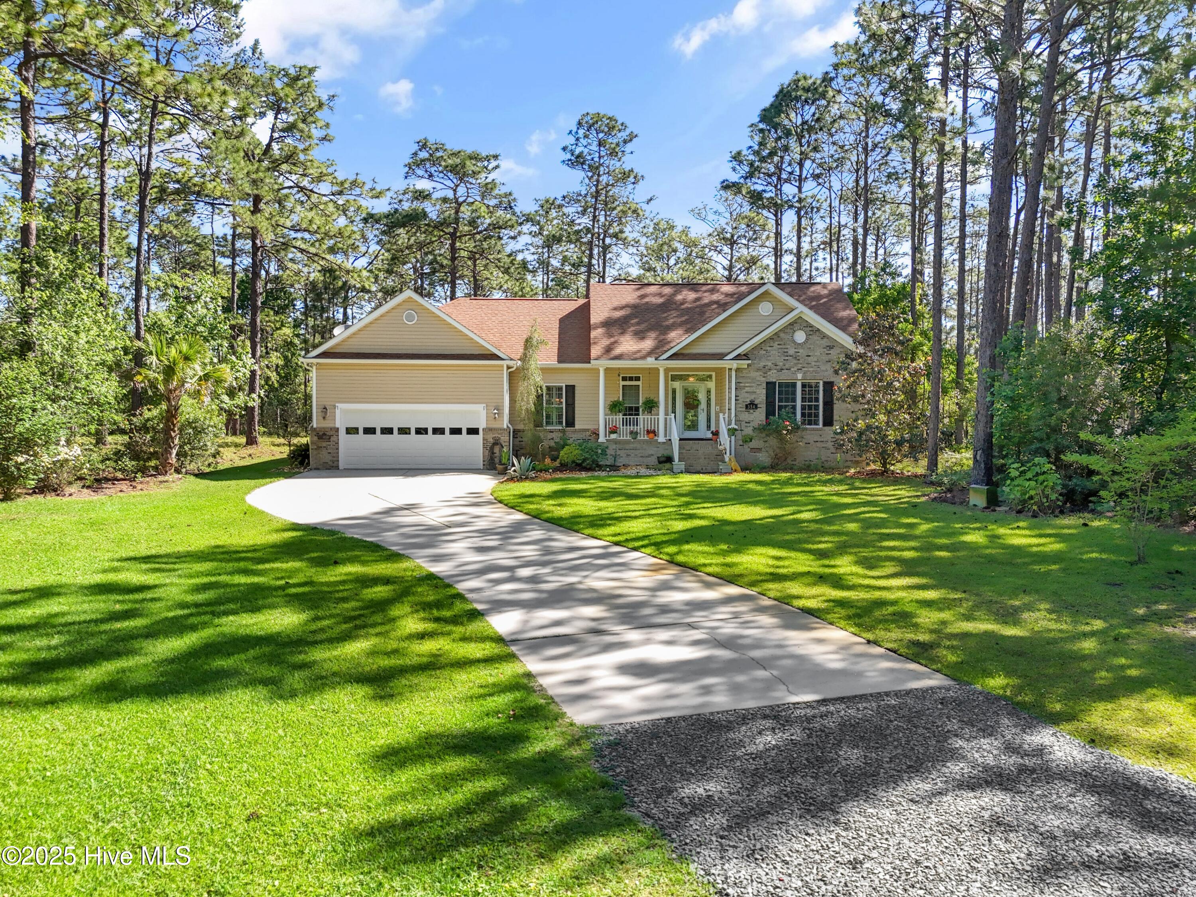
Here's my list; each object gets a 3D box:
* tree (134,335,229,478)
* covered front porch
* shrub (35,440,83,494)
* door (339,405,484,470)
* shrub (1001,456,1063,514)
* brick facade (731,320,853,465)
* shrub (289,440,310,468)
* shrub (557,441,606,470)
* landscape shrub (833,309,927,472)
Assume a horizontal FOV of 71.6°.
[{"bbox_3d":[-13.352,-1.388,26.666,3.057,4.554,2.900,0,4,0],"label":"tree"},{"bbox_3d":[2.476,-1.191,30.085,5.115,3.726,2.200,0,4,0],"label":"covered front porch"},{"bbox_3d":[-14.408,0.478,22.275,1.276,1.386,1.300,0,4,0],"label":"shrub"},{"bbox_3d":[-6.527,-0.393,29.084,5.081,2.259,0.150,0,4,0],"label":"door"},{"bbox_3d":[9.620,0.790,18.488,1.348,1.244,1.250,0,4,0],"label":"shrub"},{"bbox_3d":[7.024,-1.876,29.240,4.672,5.201,0.300,0,4,0],"label":"brick facade"},{"bbox_3d":[-10.676,0.190,30.173,1.100,0.959,1.100,0,4,0],"label":"shrub"},{"bbox_3d":[-0.516,0.245,28.673,1.708,1.040,1.400,0,4,0],"label":"shrub"},{"bbox_3d":[9.460,-1.910,27.835,3.164,5.447,2.900,0,4,0],"label":"landscape shrub"}]

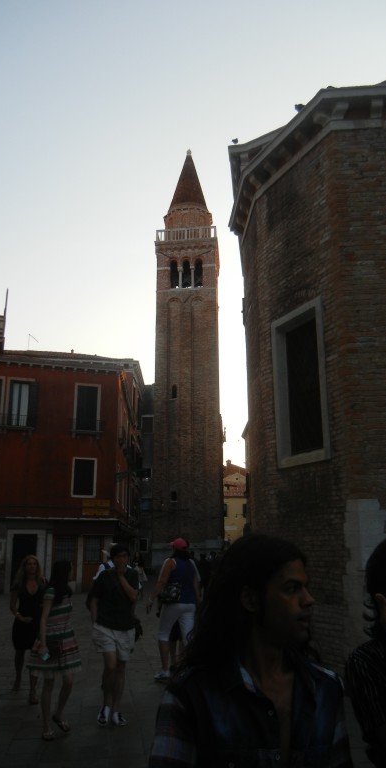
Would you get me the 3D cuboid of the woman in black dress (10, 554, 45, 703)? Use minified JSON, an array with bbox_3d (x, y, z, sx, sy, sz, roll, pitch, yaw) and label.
[{"bbox_3d":[-1.982,2.895,7.970,0.460,1.630,0.420,4,-14,-14],"label":"woman in black dress"}]

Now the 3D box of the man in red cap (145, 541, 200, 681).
[{"bbox_3d":[-0.269,2.928,8.745,0.660,1.750,0.480,5,-14,-17],"label":"man in red cap"}]

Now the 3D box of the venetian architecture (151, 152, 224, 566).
[{"bbox_3d":[-0.233,-3.443,56.365,5.200,36.480,5.200,-1,-14,7],"label":"venetian architecture"}]

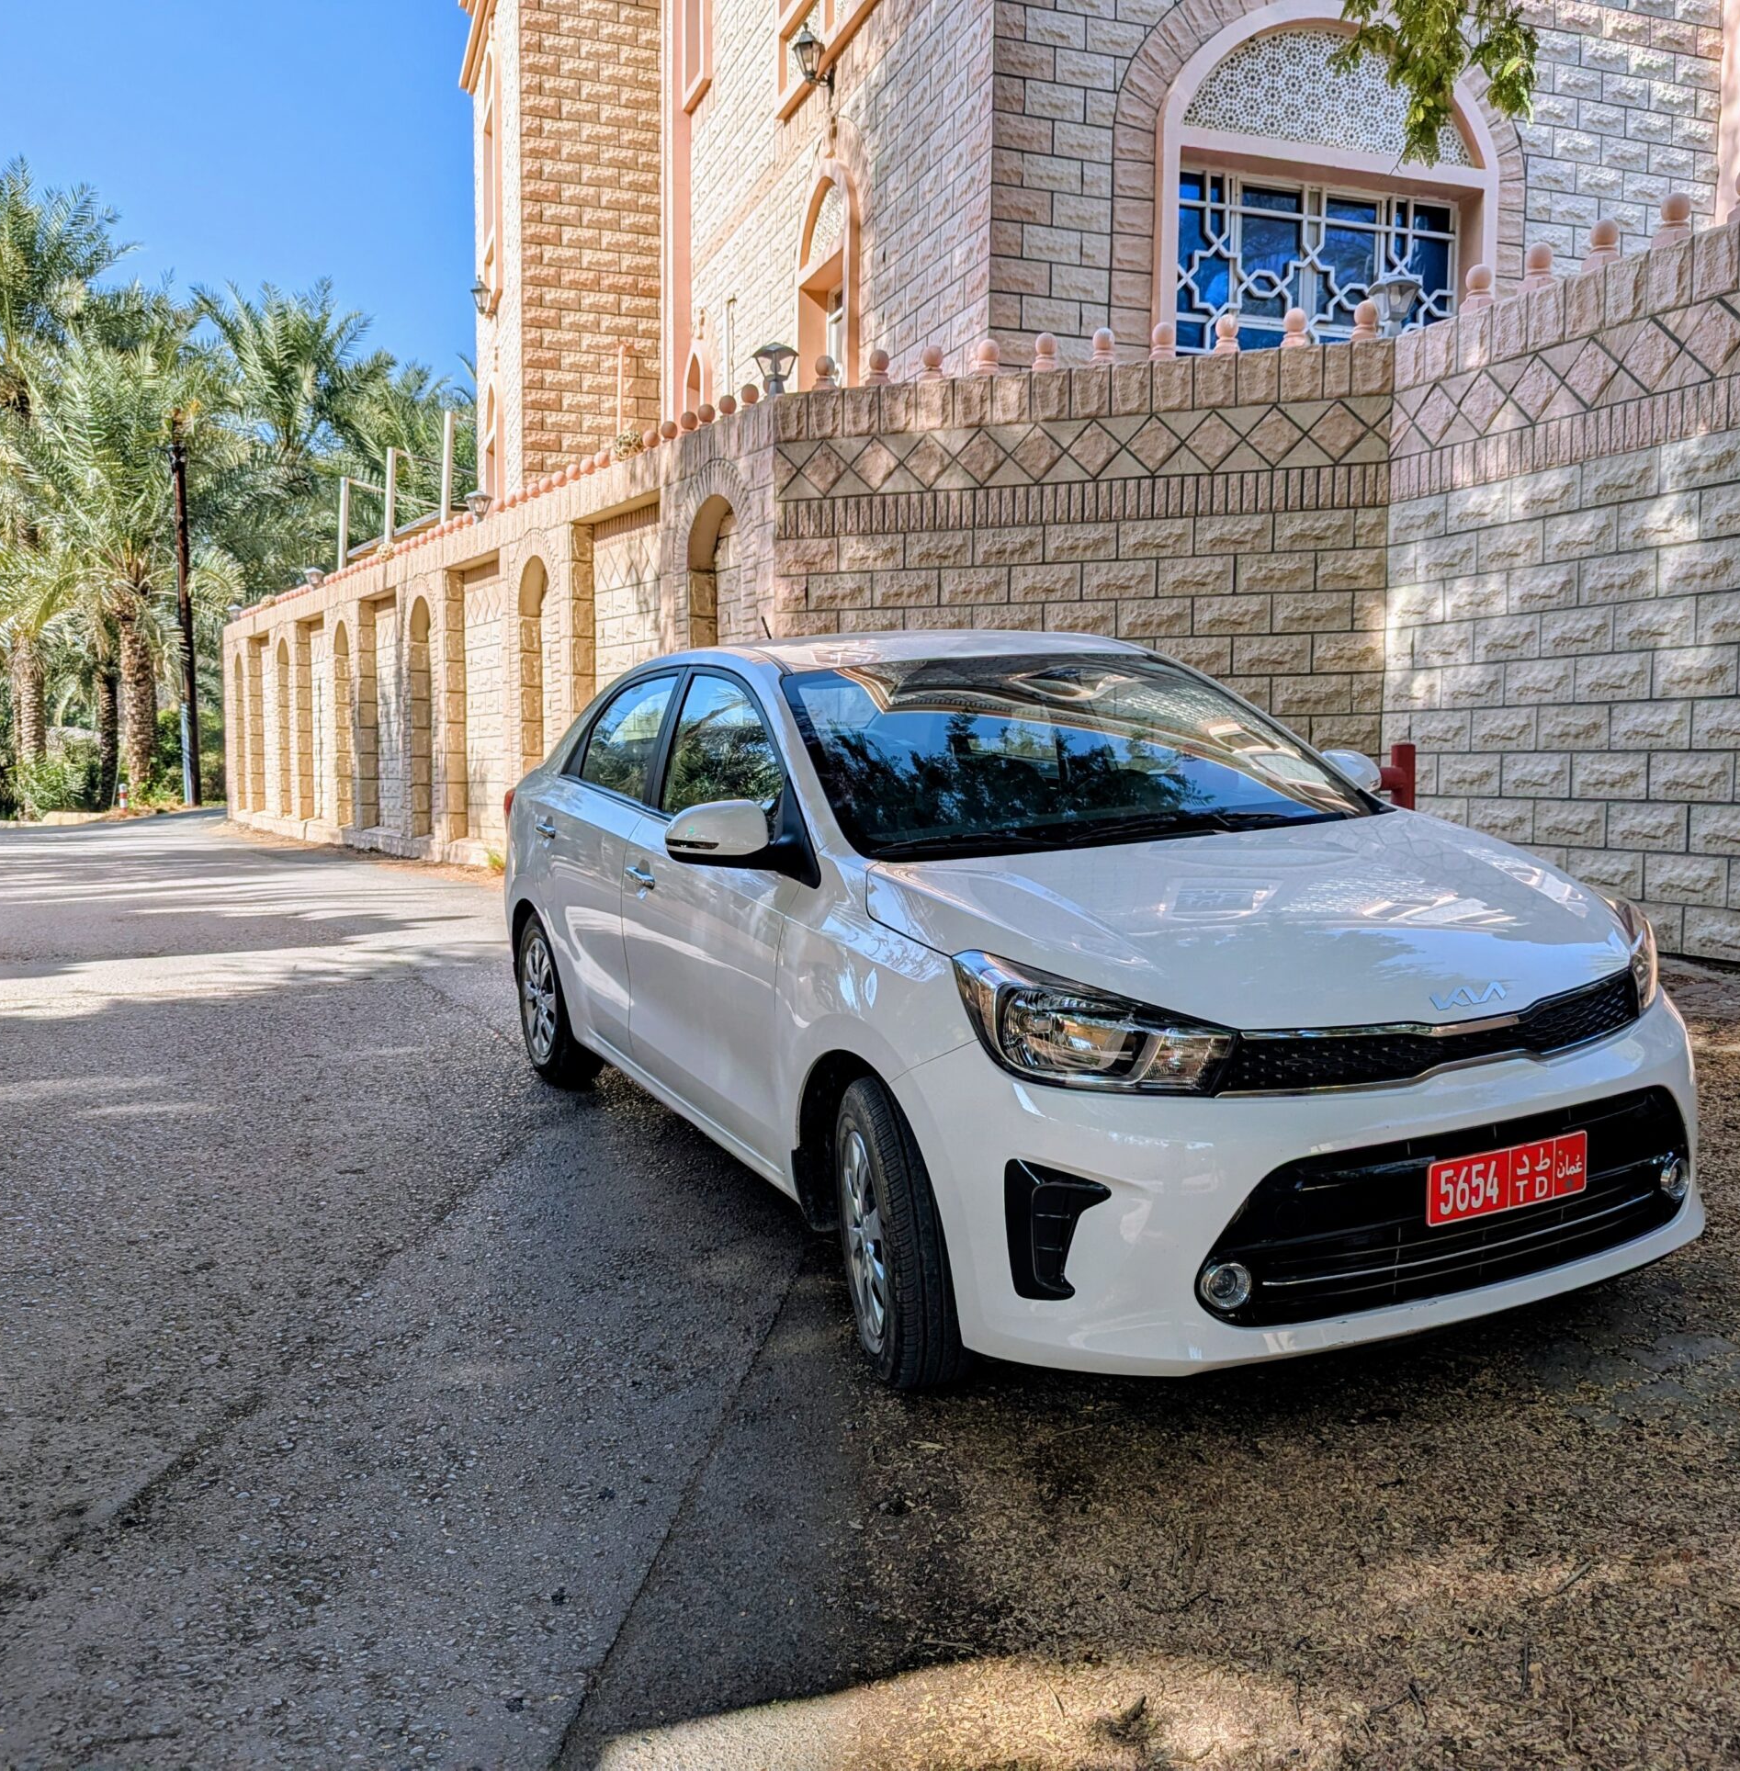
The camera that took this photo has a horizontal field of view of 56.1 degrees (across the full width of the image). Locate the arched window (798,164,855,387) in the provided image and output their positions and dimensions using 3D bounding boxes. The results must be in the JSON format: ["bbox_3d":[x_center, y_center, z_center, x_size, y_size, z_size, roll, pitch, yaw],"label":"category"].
[{"bbox_3d":[-0.227,-4.298,12.348,0.290,2.146,1.303,-1,4,-20],"label":"arched window"}]

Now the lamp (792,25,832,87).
[{"bbox_3d":[-0.437,-6.416,12.639,0.310,0.520,0.240,-1,4,-20],"label":"lamp"}]

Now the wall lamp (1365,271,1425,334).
[{"bbox_3d":[2.691,-2.939,8.346,0.220,0.377,0.220,0,4,-10],"label":"wall lamp"}]

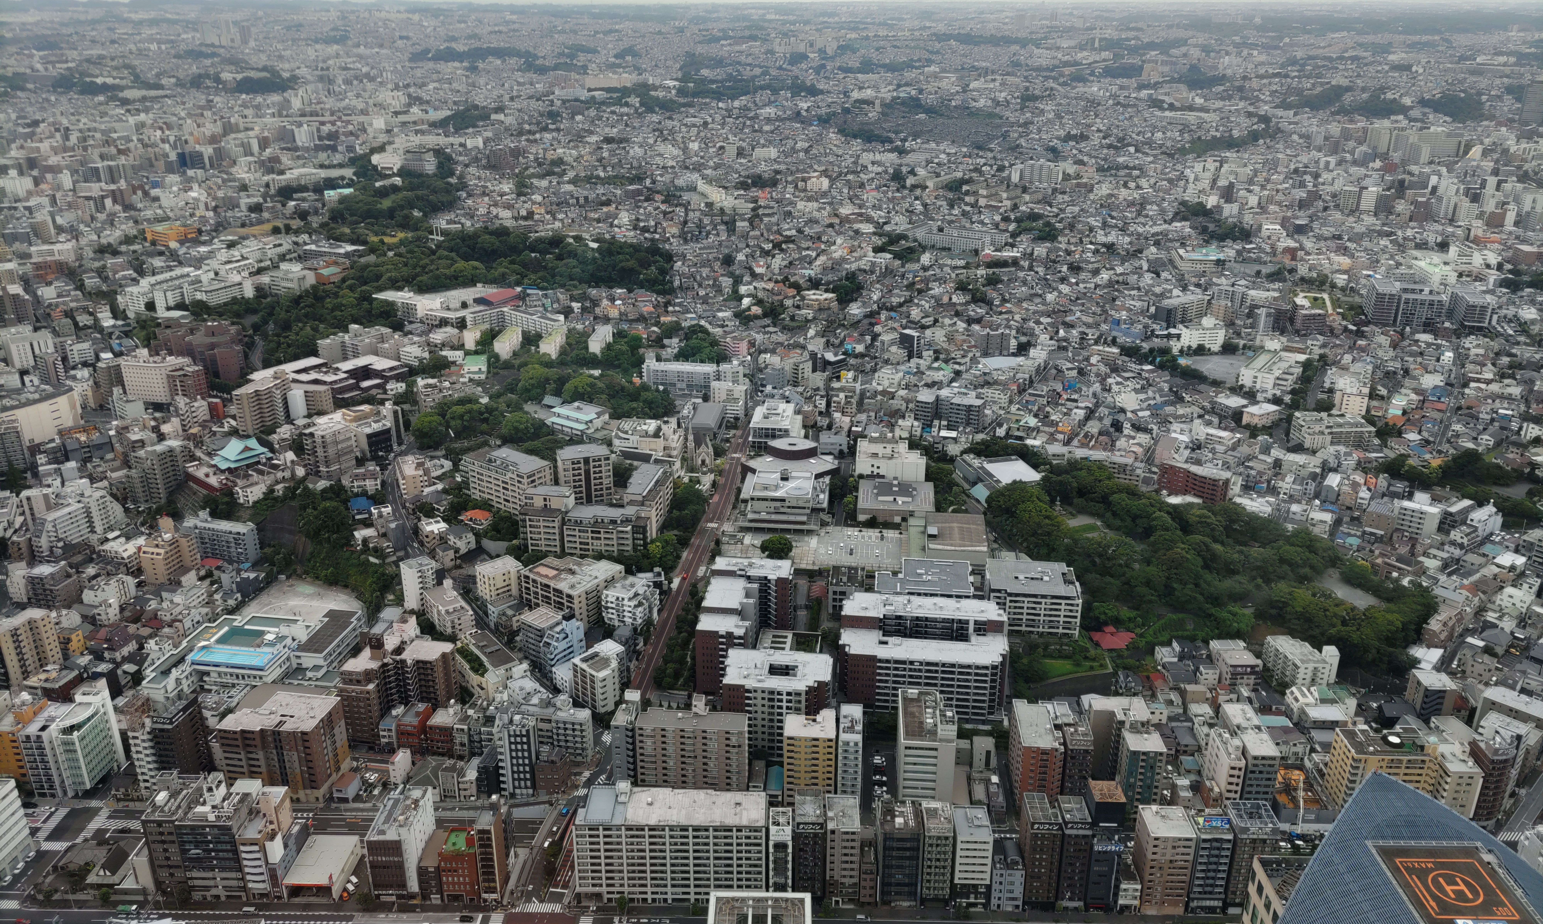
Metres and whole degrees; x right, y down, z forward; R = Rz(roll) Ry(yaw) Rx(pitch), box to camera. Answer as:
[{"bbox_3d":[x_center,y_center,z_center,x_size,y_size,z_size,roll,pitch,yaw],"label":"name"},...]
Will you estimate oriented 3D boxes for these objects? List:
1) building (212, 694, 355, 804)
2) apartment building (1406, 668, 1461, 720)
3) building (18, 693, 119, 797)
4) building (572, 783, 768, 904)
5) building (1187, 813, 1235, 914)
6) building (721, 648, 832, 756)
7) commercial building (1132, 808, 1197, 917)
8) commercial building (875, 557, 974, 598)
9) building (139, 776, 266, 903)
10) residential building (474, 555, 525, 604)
[{"bbox_3d":[-179.220,105.100,427.460,36.500,30.600,24.500,3,22,8],"label":"building"},{"bbox_3d":[266.450,96.720,469.080,11.900,20.000,12.500,2,22,6],"label":"apartment building"},{"bbox_3d":[-257.000,104.210,427.780,22.800,29.500,21.500,-1,22,-2],"label":"building"},{"bbox_3d":[-31.690,125.140,376.650,60.000,32.700,18.500,1,22,1],"label":"building"},{"bbox_3d":[139.360,128.250,372.730,10.500,33.000,12.500,1,22,1],"label":"building"},{"bbox_3d":[3.030,93.460,445.880,40.580,31.930,24.470,2,22,4],"label":"building"},{"bbox_3d":[124.070,126.950,369.210,13.600,31.000,14.300,0,22,0],"label":"commercial building"},{"bbox_3d":[67.480,60.070,517.890,41.500,19.000,32.000,2,22,5],"label":"commercial building"},{"bbox_3d":[-184.400,122.970,382.570,29.300,35.500,22.500,0,22,1],"label":"building"},{"bbox_3d":[-126.070,55.080,537.860,16.770,14.940,13.560,-16,27,-34],"label":"residential building"}]

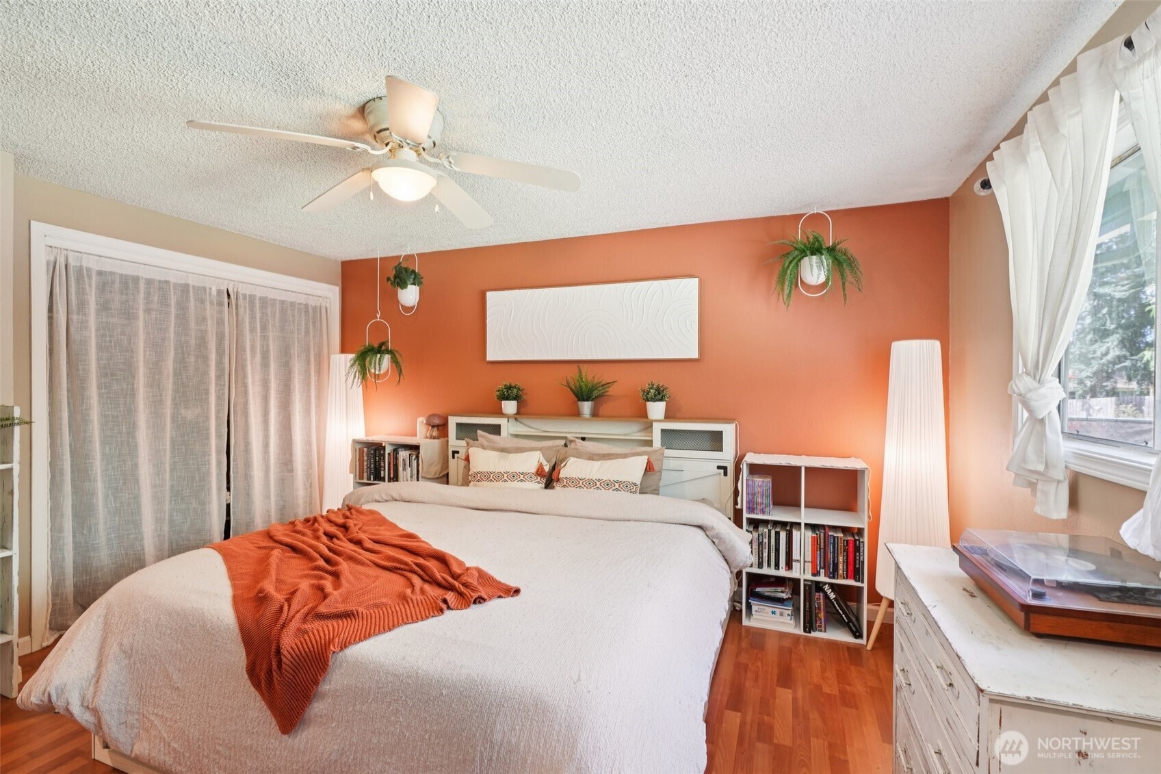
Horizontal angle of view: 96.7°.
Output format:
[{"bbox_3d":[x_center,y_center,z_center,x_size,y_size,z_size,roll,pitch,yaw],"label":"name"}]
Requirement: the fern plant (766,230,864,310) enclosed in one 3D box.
[{"bbox_3d":[1.317,-0.666,2.928,0.507,0.447,0.389,0,1,22],"label":"fern plant"}]

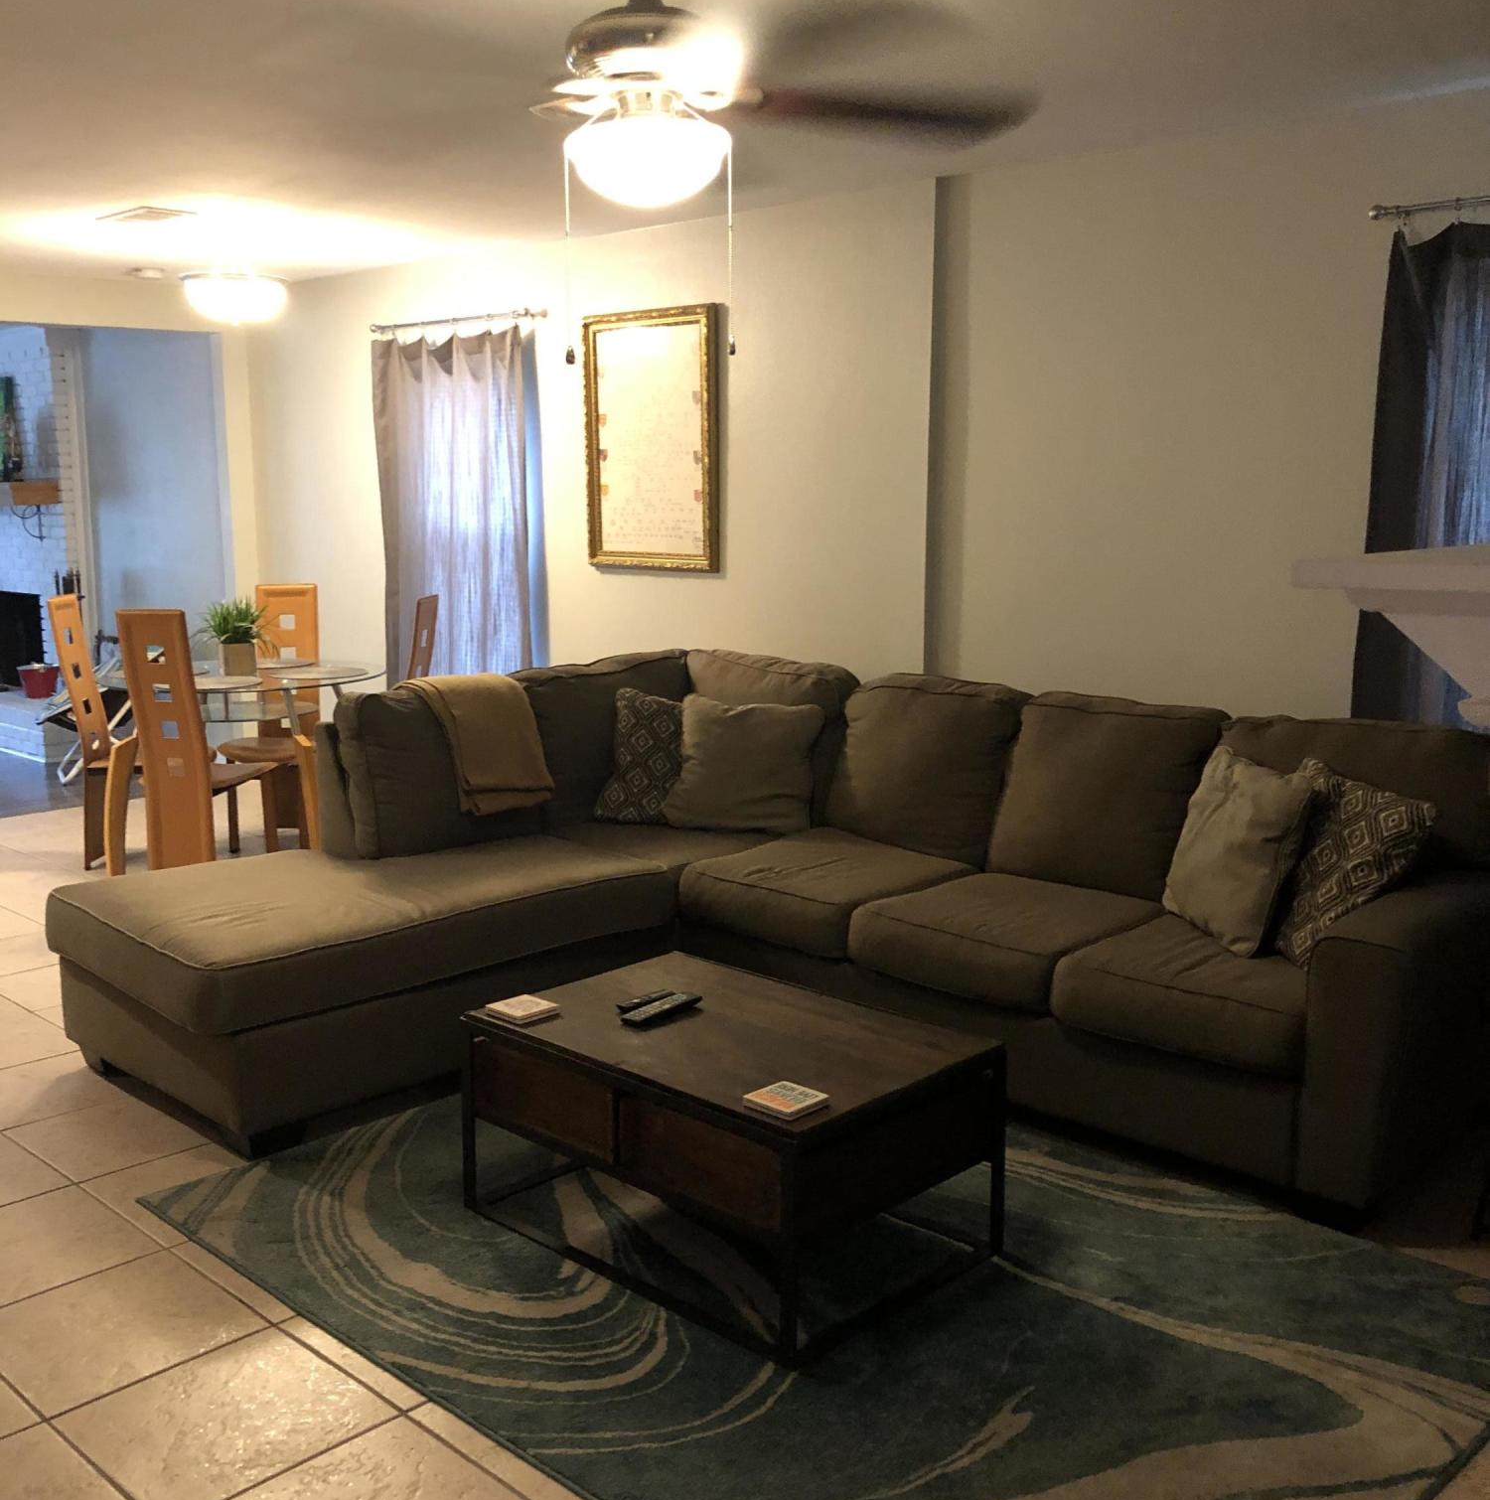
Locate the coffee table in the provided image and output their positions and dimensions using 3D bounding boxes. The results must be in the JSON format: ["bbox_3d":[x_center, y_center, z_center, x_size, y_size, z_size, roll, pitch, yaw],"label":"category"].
[{"bbox_3d":[-0.040,0.771,3.262,0.926,0.430,0.615,9,13,43],"label":"coffee table"}]

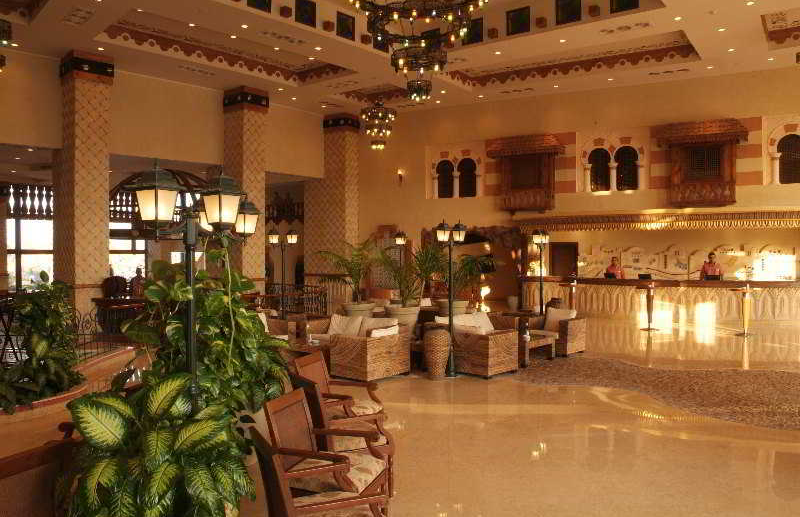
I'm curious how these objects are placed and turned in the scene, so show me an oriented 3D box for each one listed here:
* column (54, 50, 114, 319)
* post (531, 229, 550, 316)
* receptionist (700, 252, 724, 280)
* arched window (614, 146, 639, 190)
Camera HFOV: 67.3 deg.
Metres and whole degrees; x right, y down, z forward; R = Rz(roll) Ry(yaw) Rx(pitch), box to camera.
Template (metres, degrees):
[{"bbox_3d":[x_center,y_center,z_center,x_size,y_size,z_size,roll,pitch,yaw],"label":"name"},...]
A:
[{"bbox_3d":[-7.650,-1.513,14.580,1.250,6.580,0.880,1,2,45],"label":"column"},{"bbox_3d":[2.803,0.584,11.895,0.292,2.321,0.585,0,1,31],"label":"post"},{"bbox_3d":[7.910,0.709,15.200,0.500,1.720,0.320,0,1,27],"label":"receptionist"},{"bbox_3d":[5.627,-2.261,14.918,0.566,1.102,0.195,0,1,26],"label":"arched window"}]

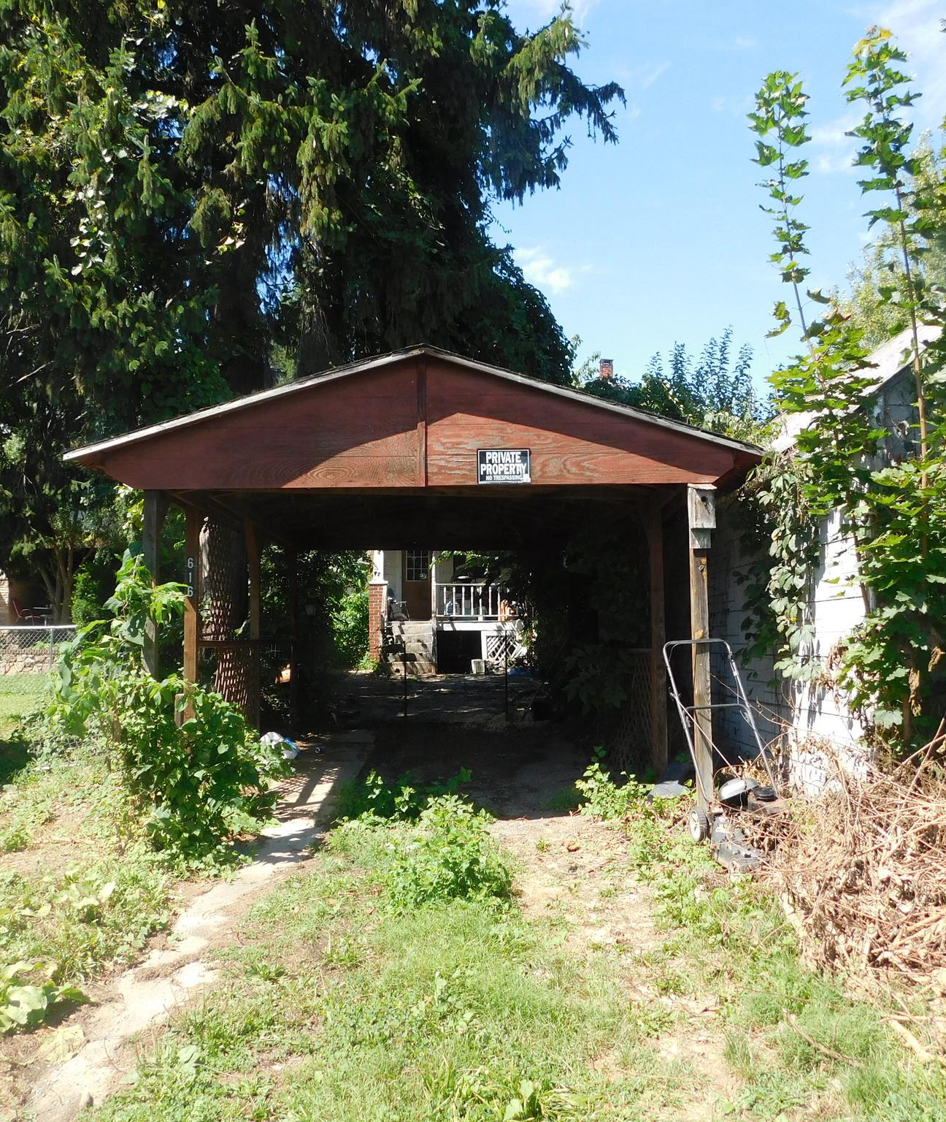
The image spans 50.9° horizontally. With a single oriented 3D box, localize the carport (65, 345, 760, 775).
[{"bbox_3d":[-0.502,0.336,9.857,4.529,3.059,6.900,0,-4,-3],"label":"carport"}]

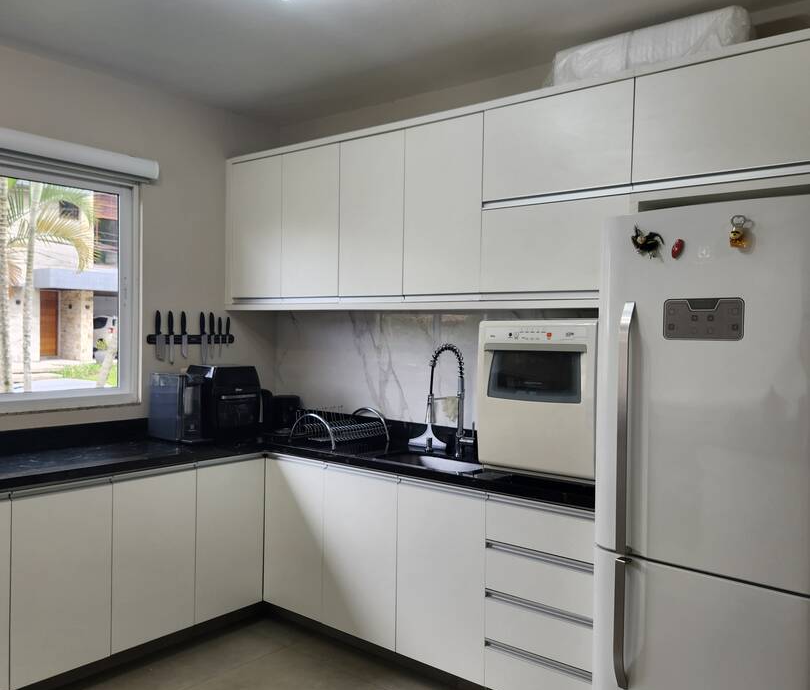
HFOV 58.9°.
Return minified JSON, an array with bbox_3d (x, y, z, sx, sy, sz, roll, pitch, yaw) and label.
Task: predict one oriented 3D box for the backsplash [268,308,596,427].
[{"bbox_3d":[0.003,0.111,3.775,2.110,0.600,0.020,2,1,39],"label":"backsplash"}]

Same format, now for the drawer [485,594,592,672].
[{"bbox_3d":[0.630,1.027,2.784,0.443,0.182,0.500,2,1,40],"label":"drawer"}]

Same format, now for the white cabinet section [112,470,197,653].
[{"bbox_3d":[-1.315,0.938,3.351,0.550,0.733,0.413,2,1,39],"label":"white cabinet section"}]

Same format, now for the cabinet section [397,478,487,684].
[{"bbox_3d":[0.314,0.968,3.172,0.452,0.733,0.550,2,1,39],"label":"cabinet section"}]

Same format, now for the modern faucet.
[{"bbox_3d":[0.207,0.250,3.205,0.120,0.518,0.260,2,1,40],"label":"modern faucet"}]

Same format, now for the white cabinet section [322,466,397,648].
[{"bbox_3d":[-0.038,0.957,3.458,0.454,0.733,0.550,2,1,39],"label":"white cabinet section"}]

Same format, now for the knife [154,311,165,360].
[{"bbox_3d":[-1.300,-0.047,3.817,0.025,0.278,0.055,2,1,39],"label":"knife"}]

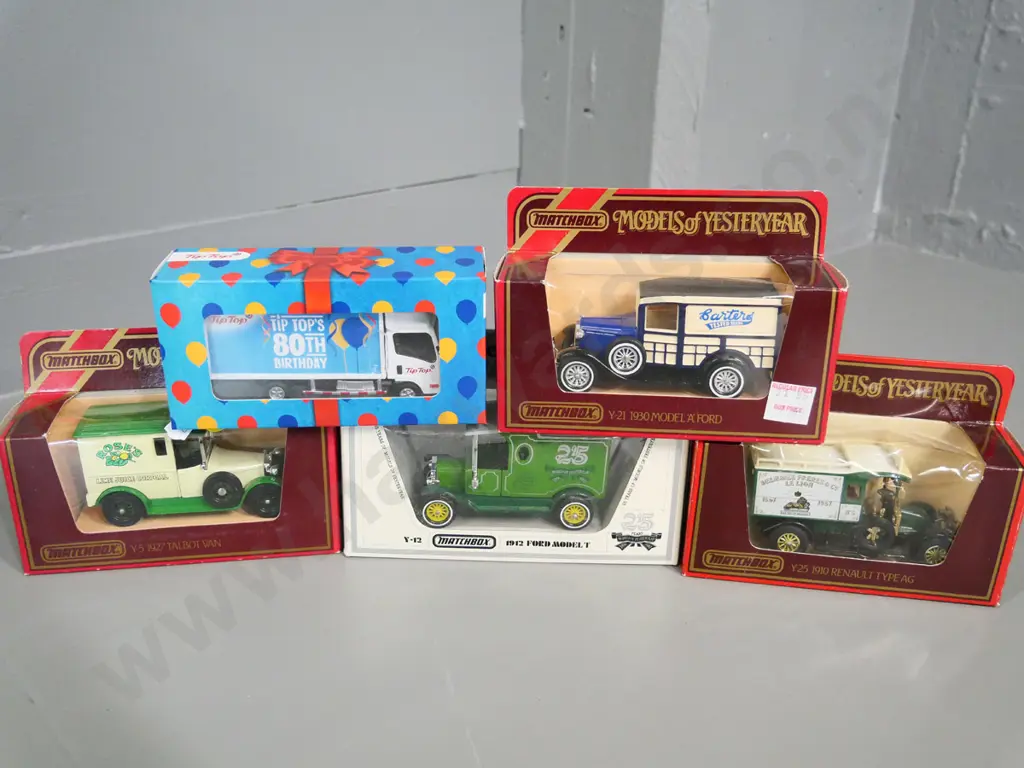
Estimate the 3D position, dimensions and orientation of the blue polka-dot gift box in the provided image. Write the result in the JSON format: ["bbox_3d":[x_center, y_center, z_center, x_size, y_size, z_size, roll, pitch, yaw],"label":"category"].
[{"bbox_3d":[-0.085,-0.022,0.475,0.145,0.071,0.048,-1,25,-3],"label":"blue polka-dot gift box"}]

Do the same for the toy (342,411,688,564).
[{"bbox_3d":[0.001,0.030,0.502,0.165,0.104,0.049,2,22,0],"label":"toy"}]

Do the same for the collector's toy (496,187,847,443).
[{"bbox_3d":[0.069,-0.033,0.460,0.147,0.103,0.049,2,23,5],"label":"collector's toy"}]

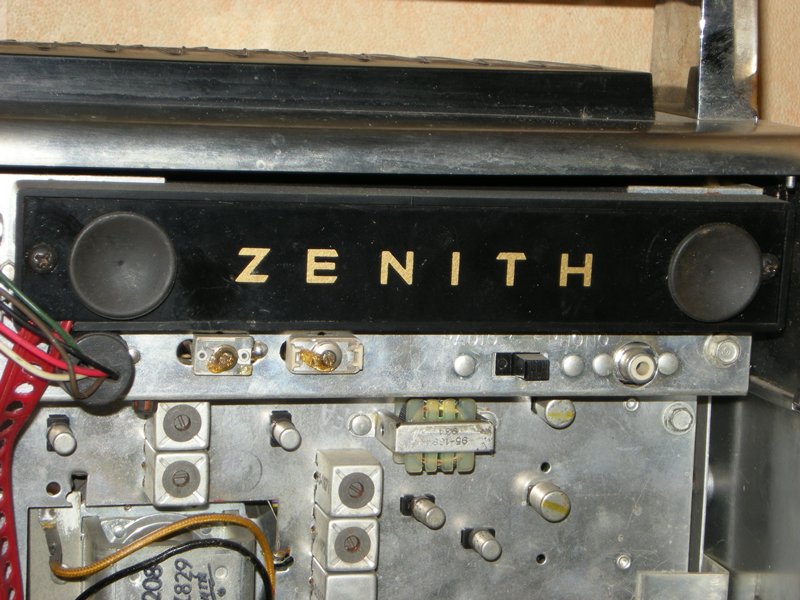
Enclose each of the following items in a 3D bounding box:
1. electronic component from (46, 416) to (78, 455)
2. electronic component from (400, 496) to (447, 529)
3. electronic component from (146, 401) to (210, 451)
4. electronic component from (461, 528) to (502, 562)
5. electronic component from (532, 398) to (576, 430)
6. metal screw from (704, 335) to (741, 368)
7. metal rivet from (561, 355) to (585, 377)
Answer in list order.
[{"bbox_3d":[-0.085,0.035,0.590,0.006,0.017,0.009,0,98,-13],"label":"electronic component"},{"bbox_3d":[0.007,0.056,0.615,0.009,0.018,0.006,0,98,-13],"label":"electronic component"},{"bbox_3d":[-0.060,0.032,0.636,0.014,0.017,0.015,0,99,-15],"label":"electronic component"},{"bbox_3d":[0.024,0.069,0.667,0.010,0.012,0.006,0,99,-15],"label":"electronic component"},{"bbox_3d":[0.044,0.031,0.665,0.008,0.012,0.008,0,99,-15],"label":"electronic component"},{"bbox_3d":[0.083,0.013,0.609,0.009,0.005,0.009,0,98,-13],"label":"metal screw"},{"bbox_3d":[0.051,0.019,0.693,0.006,0.003,0.006,0,100,-16],"label":"metal rivet"}]

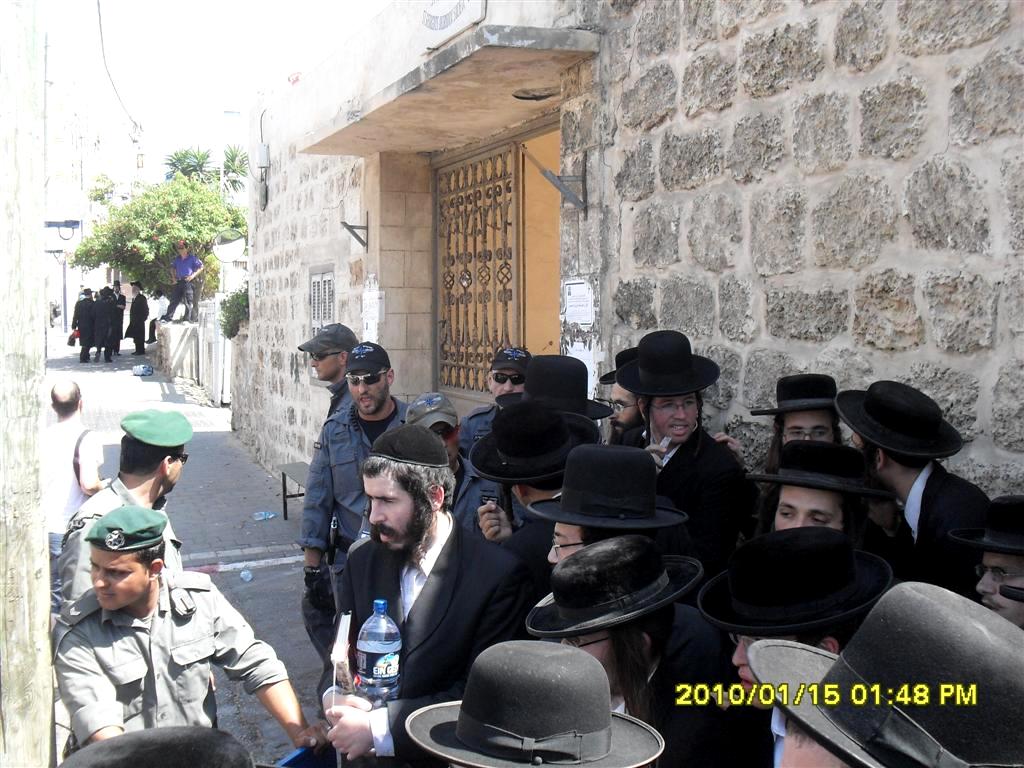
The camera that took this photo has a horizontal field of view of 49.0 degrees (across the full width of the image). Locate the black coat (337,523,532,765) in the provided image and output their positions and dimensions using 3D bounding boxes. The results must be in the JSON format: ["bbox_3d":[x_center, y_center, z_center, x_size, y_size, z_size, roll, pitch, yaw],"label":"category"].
[{"bbox_3d":[-0.176,0.730,2.557,0.520,0.860,0.360,5,7,41],"label":"black coat"}]

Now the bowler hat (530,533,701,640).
[{"bbox_3d":[0.182,0.362,2.162,0.350,0.122,0.320,-16,8,8],"label":"bowler hat"}]

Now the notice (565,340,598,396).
[{"bbox_3d":[0.322,-0.068,5.250,0.010,0.280,0.320,-2,6,-21],"label":"notice"}]

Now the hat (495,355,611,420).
[{"bbox_3d":[0.129,-0.002,3.110,0.320,0.145,0.345,7,9,-1],"label":"hat"}]

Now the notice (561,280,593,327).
[{"bbox_3d":[0.316,-0.377,5.300,0.010,0.215,0.300,-2,6,-21],"label":"notice"}]

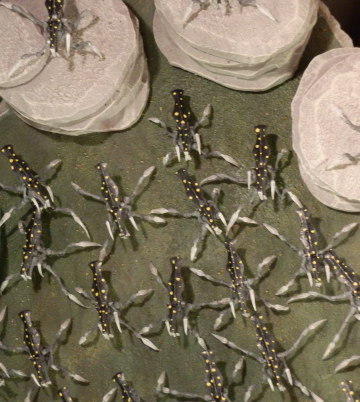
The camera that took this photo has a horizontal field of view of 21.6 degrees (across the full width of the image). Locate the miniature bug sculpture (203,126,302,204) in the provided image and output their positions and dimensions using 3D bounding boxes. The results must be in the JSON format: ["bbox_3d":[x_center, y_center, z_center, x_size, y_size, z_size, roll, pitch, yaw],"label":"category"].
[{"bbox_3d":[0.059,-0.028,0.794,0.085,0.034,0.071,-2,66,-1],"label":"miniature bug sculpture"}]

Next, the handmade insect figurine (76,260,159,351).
[{"bbox_3d":[-0.051,0.085,0.744,0.065,0.034,0.075,-11,66,-5],"label":"handmade insect figurine"}]

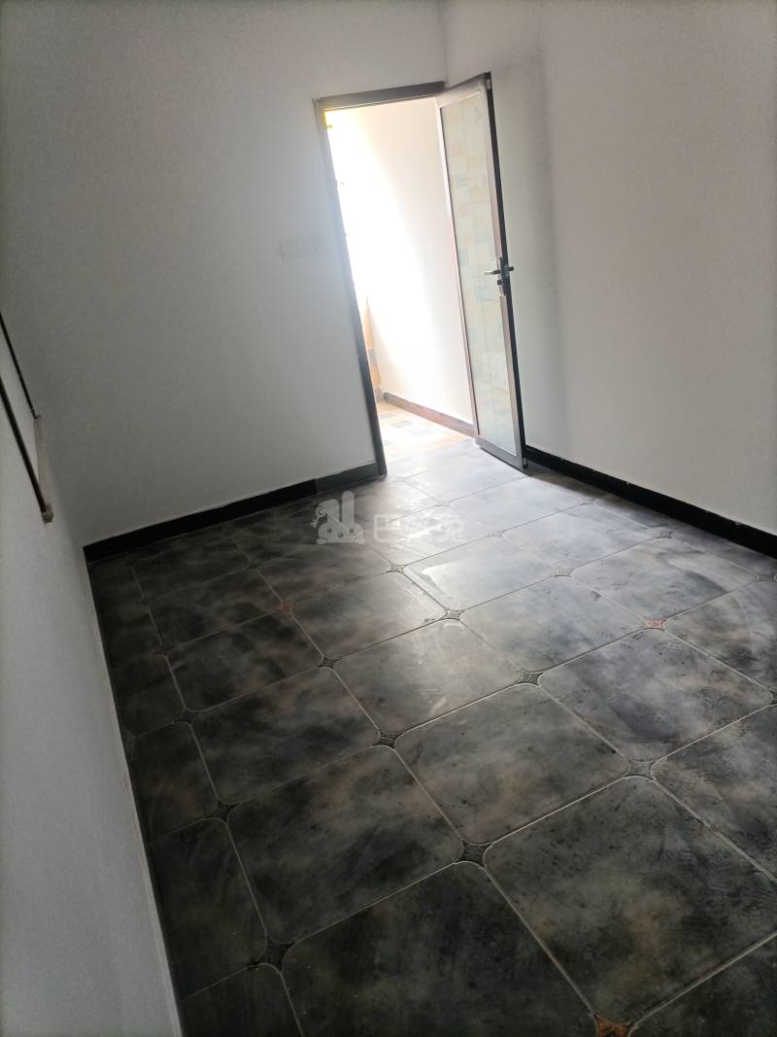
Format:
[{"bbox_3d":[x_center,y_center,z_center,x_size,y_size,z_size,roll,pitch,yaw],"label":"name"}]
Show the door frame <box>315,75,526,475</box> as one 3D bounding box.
[{"bbox_3d":[0.243,-1.194,4.103,0.747,1.998,0.644,-18,24,-19],"label":"door frame"}]

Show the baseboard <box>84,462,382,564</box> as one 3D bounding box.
[{"bbox_3d":[-0.799,-0.055,4.190,1.630,0.087,0.020,-18,24,-19],"label":"baseboard"}]

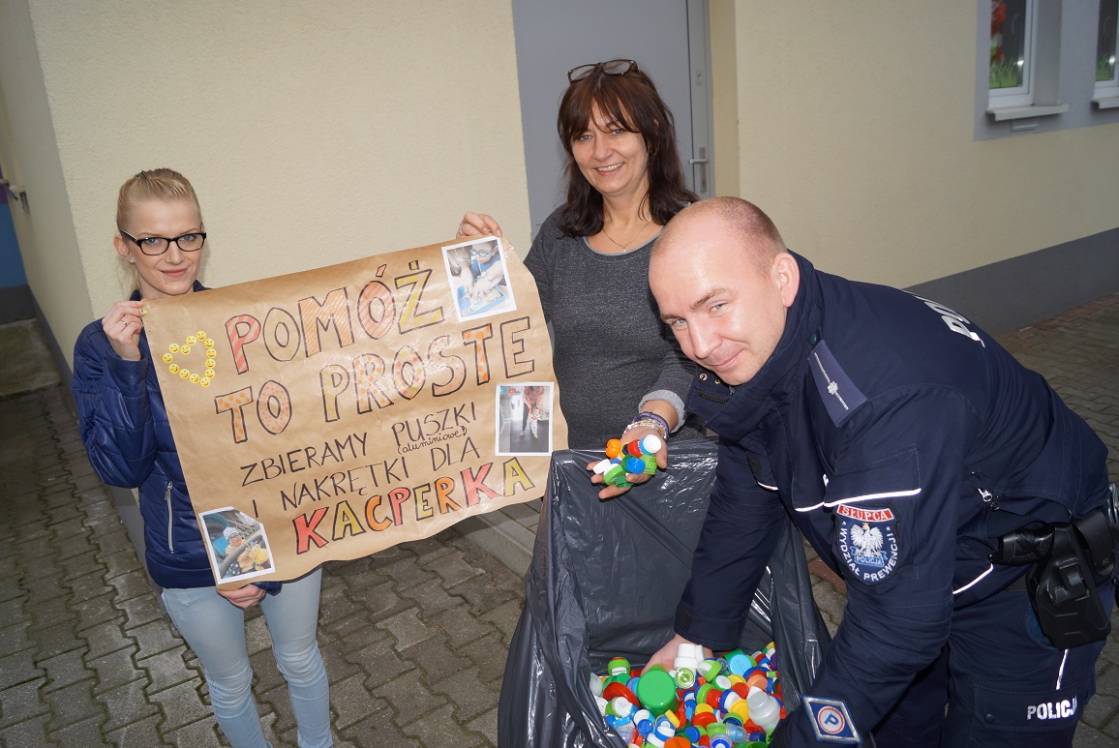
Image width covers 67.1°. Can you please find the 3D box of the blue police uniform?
[{"bbox_3d":[0.415,0.179,1.201,0.640,0.580,0.540,-45,19,-4],"label":"blue police uniform"}]

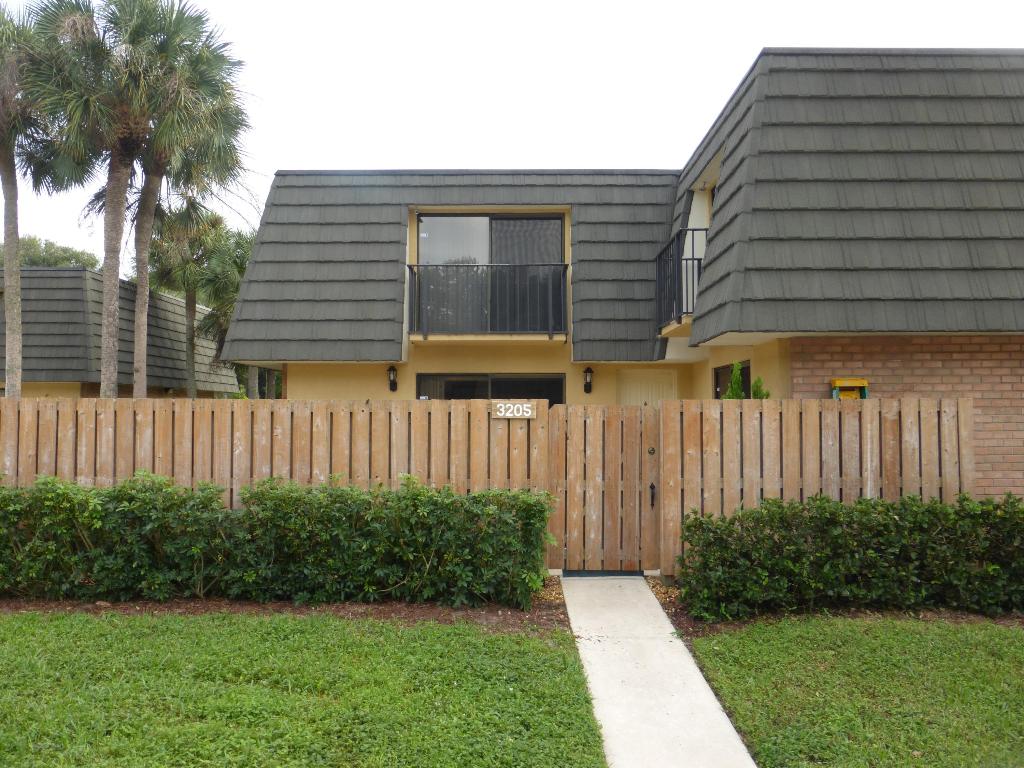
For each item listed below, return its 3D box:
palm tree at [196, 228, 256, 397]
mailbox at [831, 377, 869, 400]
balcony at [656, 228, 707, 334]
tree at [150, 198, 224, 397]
[{"bbox_3d":[-8.667,-1.271,22.656,2.725,7.431,2.725,0,-2,1],"label":"palm tree"},{"bbox_3d":[3.519,0.118,7.334,0.360,0.360,0.170,0,-2,1],"label":"mailbox"},{"bbox_3d":[2.430,-1.320,9.551,0.700,1.120,1.600,0,-2,1],"label":"balcony"},{"bbox_3d":[-10.192,-1.692,22.488,2.575,8.259,2.575,0,-2,1],"label":"tree"}]

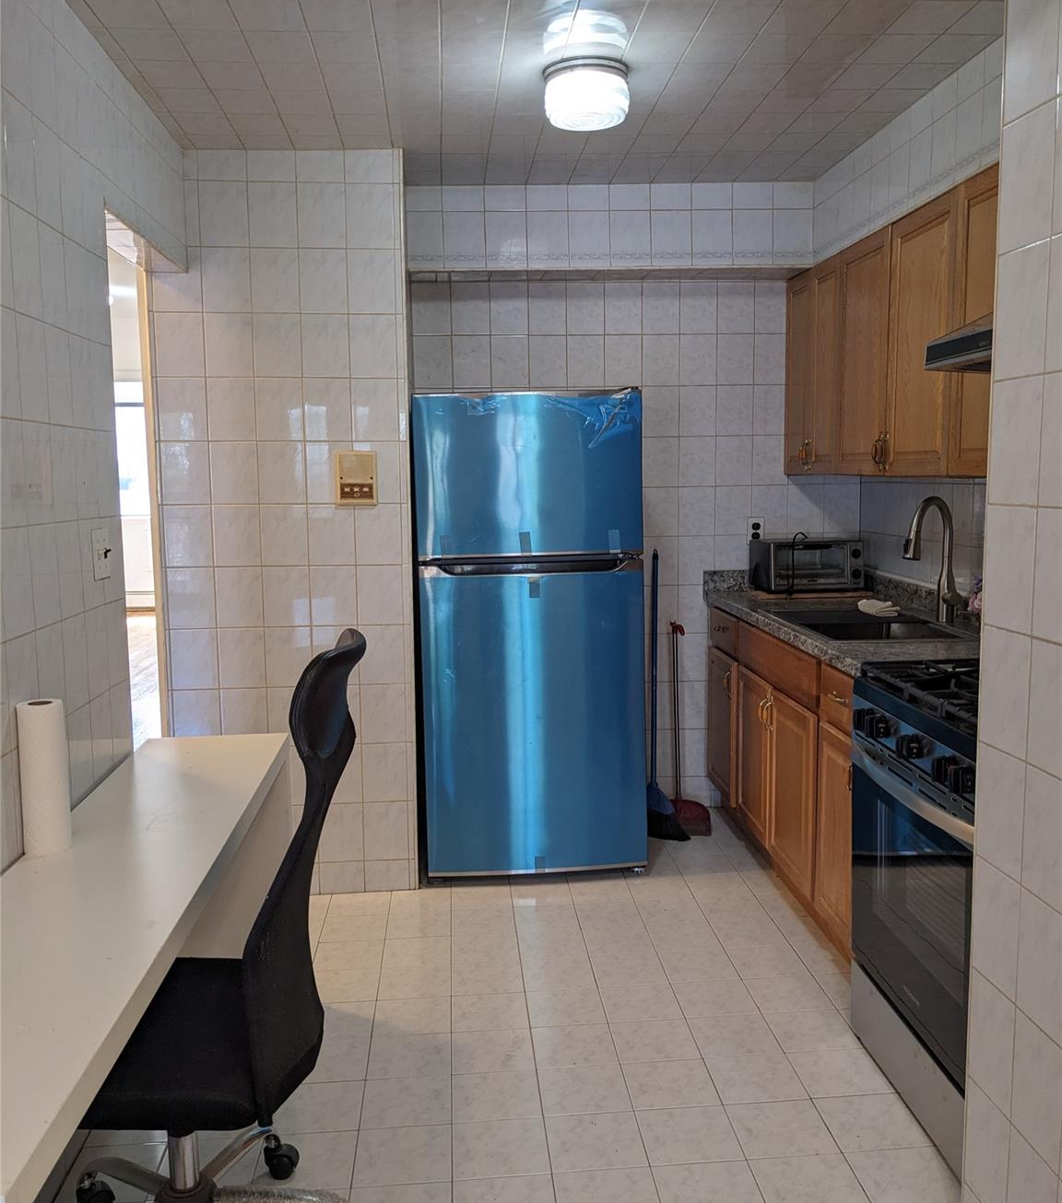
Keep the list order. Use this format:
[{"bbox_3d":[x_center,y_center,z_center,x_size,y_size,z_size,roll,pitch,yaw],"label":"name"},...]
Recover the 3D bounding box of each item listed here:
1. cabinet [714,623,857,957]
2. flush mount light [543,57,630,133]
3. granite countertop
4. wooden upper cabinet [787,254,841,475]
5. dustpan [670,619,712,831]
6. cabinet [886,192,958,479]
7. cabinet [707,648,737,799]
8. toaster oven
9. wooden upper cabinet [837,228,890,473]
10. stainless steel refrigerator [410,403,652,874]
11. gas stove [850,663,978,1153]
[{"bbox_3d":[1.127,0.543,3.490,0.635,0.845,1.313,-1,7,-4],"label":"cabinet"},{"bbox_3d":[0.141,-1.303,2.858,0.220,0.125,0.220,-2,7,-4],"label":"flush mount light"},{"bbox_3d":[1.081,0.036,3.631,0.635,0.135,1.700,-2,7,-4],"label":"granite countertop"},{"bbox_3d":[1.204,-0.864,4.143,0.328,0.764,0.611,-1,7,-4],"label":"wooden upper cabinet"},{"bbox_3d":[0.579,0.491,4.377,0.230,0.809,0.312,-1,7,-4],"label":"dustpan"},{"bbox_3d":[1.254,-0.738,3.159,0.315,0.750,0.425,-2,7,-4],"label":"cabinet"},{"bbox_3d":[1.062,0.482,4.361,0.632,0.554,0.480,-1,7,-4],"label":"cabinet"},{"bbox_3d":[1.093,-0.146,4.383,0.385,0.190,0.240,-2,7,-8],"label":"toaster oven"},{"bbox_3d":[1.223,-0.789,3.577,0.315,0.750,0.420,-2,7,-4],"label":"wooden upper cabinet"},{"bbox_3d":[-0.015,0.102,4.067,0.760,1.677,0.690,-2,7,-4],"label":"stainless steel refrigerator"},{"bbox_3d":[1.148,0.658,2.432,0.685,0.930,0.755,-2,7,-4],"label":"gas stove"}]

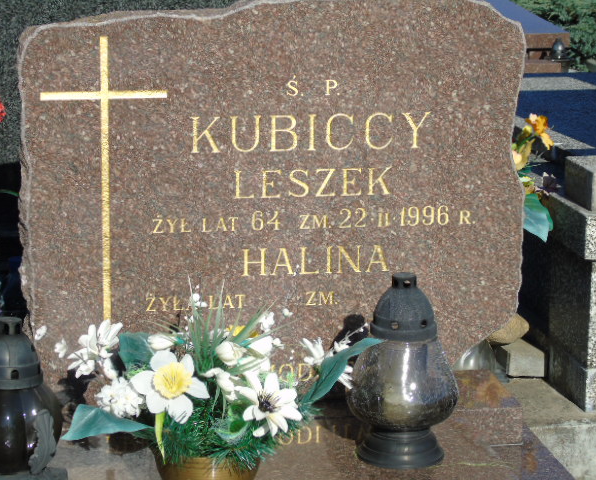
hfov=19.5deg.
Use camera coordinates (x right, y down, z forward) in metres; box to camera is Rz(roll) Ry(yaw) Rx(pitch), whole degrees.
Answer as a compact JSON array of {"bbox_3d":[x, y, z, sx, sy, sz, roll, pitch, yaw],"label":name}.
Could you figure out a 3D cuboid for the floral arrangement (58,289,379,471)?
[{"bbox_3d":[-0.114,0.224,2.413,0.430,0.320,0.290,-1,13,-8],"label":"floral arrangement"}]

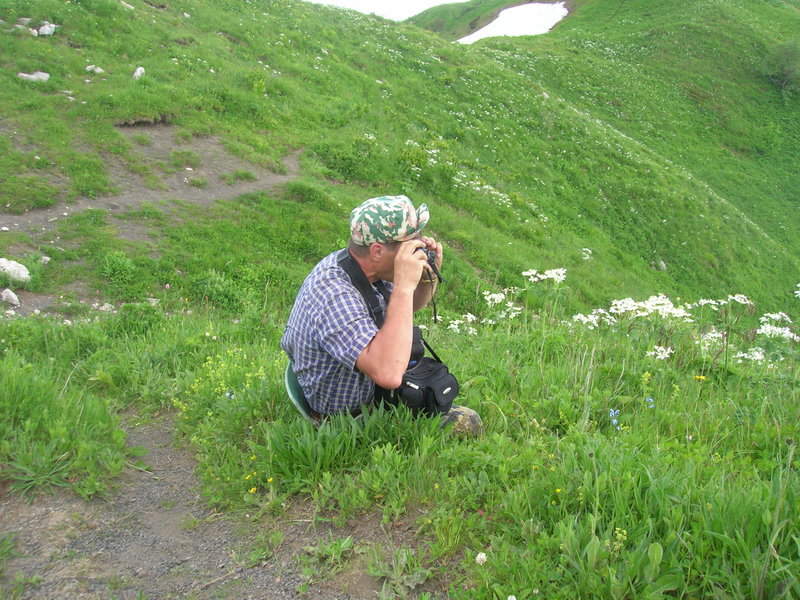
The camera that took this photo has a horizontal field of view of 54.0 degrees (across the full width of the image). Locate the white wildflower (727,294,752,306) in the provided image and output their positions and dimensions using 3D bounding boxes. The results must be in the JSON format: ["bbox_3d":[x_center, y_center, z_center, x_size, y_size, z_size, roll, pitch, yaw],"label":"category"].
[{"bbox_3d":[1.555,0.002,3.600,0.116,0.035,0.098,0,12,0],"label":"white wildflower"}]

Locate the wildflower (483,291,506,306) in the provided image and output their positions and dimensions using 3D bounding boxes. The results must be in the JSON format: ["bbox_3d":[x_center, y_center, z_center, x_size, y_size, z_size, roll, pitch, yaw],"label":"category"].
[{"bbox_3d":[0.439,-0.007,3.650,0.108,0.051,0.092,0,12,0],"label":"wildflower"}]

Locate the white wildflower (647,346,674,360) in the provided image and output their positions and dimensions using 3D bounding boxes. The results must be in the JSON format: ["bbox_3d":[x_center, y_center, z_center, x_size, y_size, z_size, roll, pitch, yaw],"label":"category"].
[{"bbox_3d":[1.094,0.225,3.300,0.114,0.035,0.097,0,12,0],"label":"white wildflower"}]

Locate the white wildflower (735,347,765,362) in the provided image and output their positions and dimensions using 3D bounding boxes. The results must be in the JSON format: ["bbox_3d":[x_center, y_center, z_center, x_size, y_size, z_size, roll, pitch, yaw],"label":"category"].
[{"bbox_3d":[1.468,0.229,3.300,0.122,0.041,0.104,0,12,0],"label":"white wildflower"}]

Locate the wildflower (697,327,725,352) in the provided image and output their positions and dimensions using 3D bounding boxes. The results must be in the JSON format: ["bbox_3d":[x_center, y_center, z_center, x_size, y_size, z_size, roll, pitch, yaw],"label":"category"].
[{"bbox_3d":[1.343,0.175,3.400,0.118,0.079,0.100,0,12,0],"label":"wildflower"}]

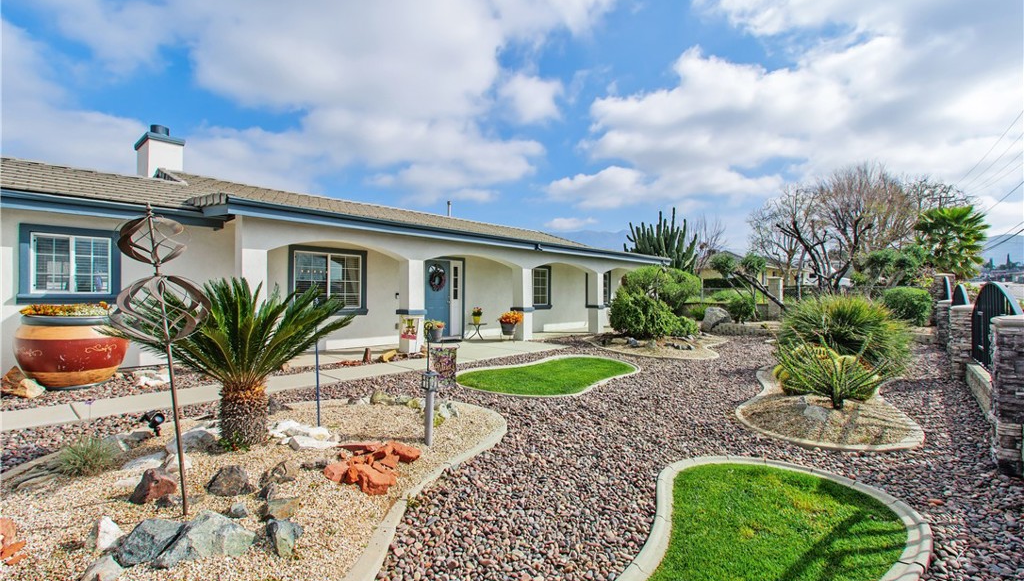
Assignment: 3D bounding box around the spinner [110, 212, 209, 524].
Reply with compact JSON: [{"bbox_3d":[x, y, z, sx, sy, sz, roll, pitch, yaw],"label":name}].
[{"bbox_3d":[-1.730,0.364,2.290,0.410,1.570,0.410,-5,3,-37],"label":"spinner"}]

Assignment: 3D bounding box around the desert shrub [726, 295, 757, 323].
[{"bbox_3d":[7.210,0.600,14.300,0.920,0.880,0.900,0,-1,0],"label":"desert shrub"}]

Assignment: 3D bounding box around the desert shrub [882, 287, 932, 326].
[{"bbox_3d":[11.384,0.461,13.100,1.250,1.120,1.200,0,-1,41],"label":"desert shrub"}]

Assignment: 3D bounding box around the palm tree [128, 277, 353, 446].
[{"bbox_3d":[-2.348,0.601,3.850,1.850,1.430,1.800,0,-1,-31],"label":"palm tree"}]

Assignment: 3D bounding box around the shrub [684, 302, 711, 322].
[{"bbox_3d":[6.500,0.740,16.000,0.900,0.680,0.800,0,-1,0],"label":"shrub"}]

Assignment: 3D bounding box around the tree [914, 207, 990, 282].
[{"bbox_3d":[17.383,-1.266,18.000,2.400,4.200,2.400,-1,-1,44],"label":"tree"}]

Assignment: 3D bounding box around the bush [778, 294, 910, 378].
[{"bbox_3d":[4.970,0.630,6.800,1.650,1.200,1.600,0,-1,0],"label":"bush"}]

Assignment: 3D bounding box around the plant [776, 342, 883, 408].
[{"bbox_3d":[3.210,0.850,4.600,1.000,0.680,0.950,0,-1,0],"label":"plant"}]

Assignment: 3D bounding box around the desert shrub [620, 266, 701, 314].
[{"bbox_3d":[4.405,0.148,13.500,2.250,1.800,2.000,0,-1,18],"label":"desert shrub"}]

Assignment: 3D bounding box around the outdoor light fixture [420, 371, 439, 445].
[{"bbox_3d":[-0.680,0.964,3.750,0.135,0.630,0.135,0,-1,-10],"label":"outdoor light fixture"}]

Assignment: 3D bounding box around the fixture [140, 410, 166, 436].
[{"bbox_3d":[-2.980,1.095,3.780,0.180,0.210,0.130,0,-1,32],"label":"fixture"}]

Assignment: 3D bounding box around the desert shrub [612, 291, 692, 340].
[{"bbox_3d":[3.678,0.659,12.000,2.050,1.270,1.750,0,-1,17],"label":"desert shrub"}]

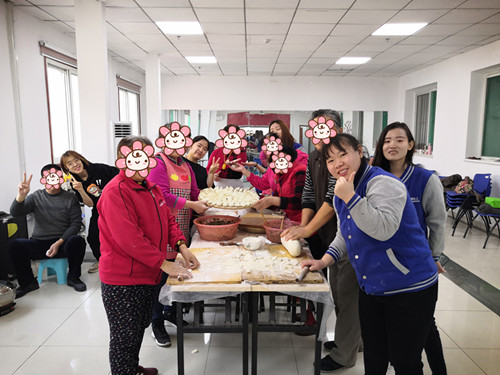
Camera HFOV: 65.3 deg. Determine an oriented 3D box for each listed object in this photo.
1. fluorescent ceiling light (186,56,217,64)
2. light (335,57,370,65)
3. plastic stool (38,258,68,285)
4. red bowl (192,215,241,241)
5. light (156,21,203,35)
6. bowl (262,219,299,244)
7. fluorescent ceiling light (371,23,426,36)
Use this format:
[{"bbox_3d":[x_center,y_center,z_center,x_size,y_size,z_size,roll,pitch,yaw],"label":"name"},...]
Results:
[{"bbox_3d":[-0.952,-2.541,7.767,0.600,0.050,0.600,0,8,0],"label":"fluorescent ceiling light"},{"bbox_3d":[2.048,-2.520,7.768,0.600,0.050,0.600,0,8,0],"label":"light"},{"bbox_3d":[-1.983,0.815,4.023,0.290,0.280,0.270,0,8,0],"label":"plastic stool"},{"bbox_3d":[-0.243,0.311,2.939,0.358,0.124,0.358,0,8,0],"label":"red bowl"},{"bbox_3d":[-0.953,-2.208,5.390,0.600,0.050,0.600,0,8,0],"label":"light"},{"bbox_3d":[0.249,0.330,2.874,0.300,0.112,0.300,0,8,0],"label":"bowl"},{"bbox_3d":[2.047,-2.187,5.391,0.600,0.050,0.600,0,8,0],"label":"fluorescent ceiling light"}]

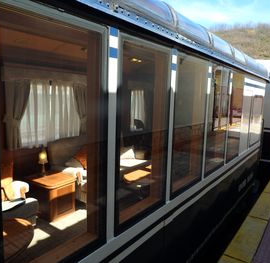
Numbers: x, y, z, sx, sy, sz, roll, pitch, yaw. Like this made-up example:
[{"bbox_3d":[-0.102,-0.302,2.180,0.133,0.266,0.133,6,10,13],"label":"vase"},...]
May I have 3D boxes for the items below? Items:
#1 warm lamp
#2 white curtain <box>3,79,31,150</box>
[{"bbox_3d":[-1.418,0.488,3.753,0.150,0.410,0.150,8,10,36],"label":"warm lamp"},{"bbox_3d":[-1.666,-0.237,3.451,0.120,0.990,0.410,8,10,36],"label":"white curtain"}]

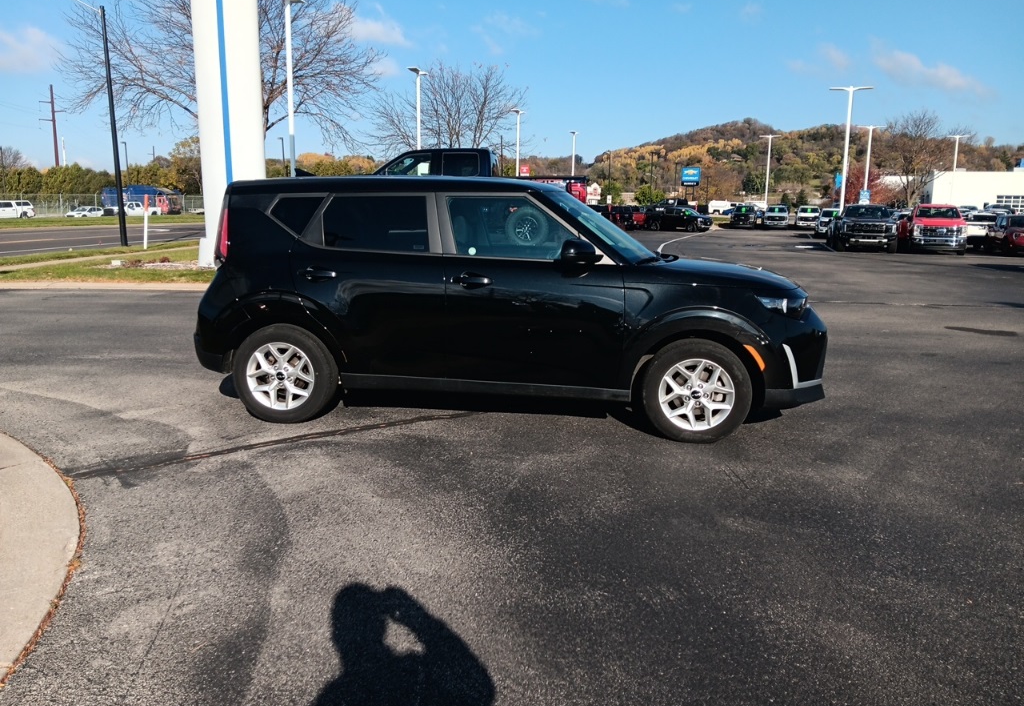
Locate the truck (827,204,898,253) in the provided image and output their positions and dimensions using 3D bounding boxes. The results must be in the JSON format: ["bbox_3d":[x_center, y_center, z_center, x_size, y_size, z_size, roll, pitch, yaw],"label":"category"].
[{"bbox_3d":[14.815,-5.318,32.579,2.150,2.000,5.900,4,11,17],"label":"truck"}]

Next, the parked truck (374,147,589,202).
[{"bbox_3d":[-1.253,-3.285,16.496,5.900,2.000,2.120,2,11,6],"label":"parked truck"}]

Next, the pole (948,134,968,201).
[{"bbox_3d":[38.897,-14.884,67.914,2.050,8.300,0.400,4,11,18],"label":"pole"}]

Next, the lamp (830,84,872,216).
[{"bbox_3d":[18.337,-10.295,42.326,2.050,8.300,0.400,4,11,18],"label":"lamp"}]

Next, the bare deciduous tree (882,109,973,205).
[{"bbox_3d":[31.751,-14.057,59.870,7.060,9.410,6.700,1,11,0],"label":"bare deciduous tree"}]

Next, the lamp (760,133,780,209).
[{"bbox_3d":[23.653,-15.799,71.152,2.050,8.300,0.400,4,11,18],"label":"lamp"}]

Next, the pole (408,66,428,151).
[{"bbox_3d":[-4.794,-10.313,39.947,0.400,8.300,2.050,5,11,21],"label":"pole"}]

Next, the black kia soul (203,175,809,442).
[{"bbox_3d":[-0.024,-0.436,5.533,4.200,1.600,1.820,2,11,6],"label":"black kia soul"}]

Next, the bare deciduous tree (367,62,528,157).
[{"bbox_3d":[-3.992,-12.790,47.945,10.020,10.230,9.520,1,11,0],"label":"bare deciduous tree"}]

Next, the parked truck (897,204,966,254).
[{"bbox_3d":[18.295,-5.461,33.659,2.080,2.040,6.300,4,11,20],"label":"parked truck"}]

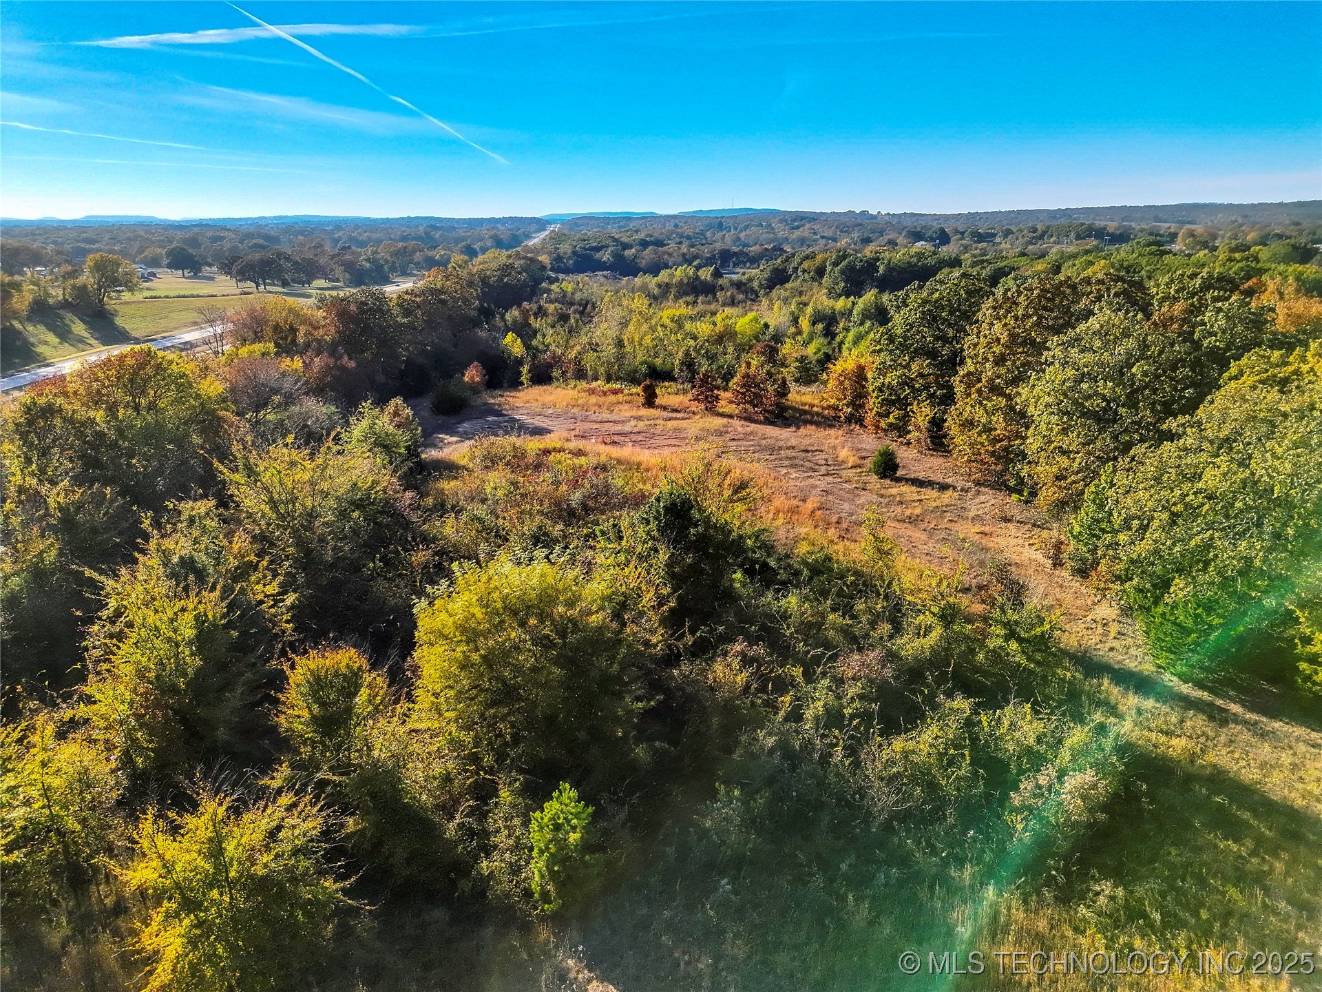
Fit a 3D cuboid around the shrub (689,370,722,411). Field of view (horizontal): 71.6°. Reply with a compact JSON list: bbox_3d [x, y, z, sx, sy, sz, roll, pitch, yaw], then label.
[{"bbox_3d":[4.475,-10.747,93.515,3.370,4.220,3.370,0,17,0],"label":"shrub"}]

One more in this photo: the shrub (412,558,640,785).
[{"bbox_3d":[-4.794,6.127,33.064,8.060,7.060,8.060,0,17,0],"label":"shrub"}]

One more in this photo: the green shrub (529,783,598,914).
[{"bbox_3d":[-2.756,9.972,25.950,1.900,3.840,1.900,0,17,0],"label":"green shrub"}]

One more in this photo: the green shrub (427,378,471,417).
[{"bbox_3d":[-21.153,-9.943,91.853,4.210,3.650,4.210,0,17,0],"label":"green shrub"}]

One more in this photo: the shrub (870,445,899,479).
[{"bbox_3d":[16.969,-2.589,69.585,2.110,2.520,2.110,0,17,0],"label":"shrub"}]

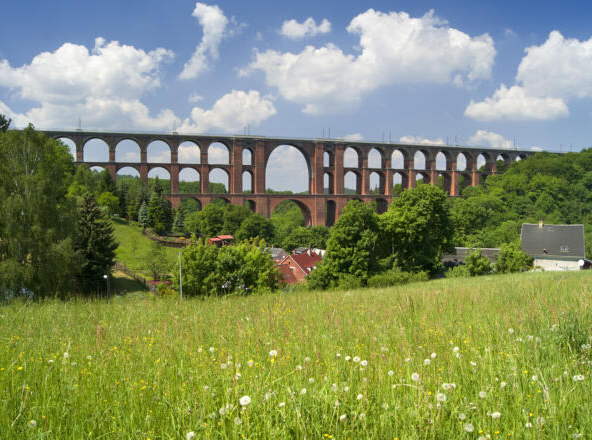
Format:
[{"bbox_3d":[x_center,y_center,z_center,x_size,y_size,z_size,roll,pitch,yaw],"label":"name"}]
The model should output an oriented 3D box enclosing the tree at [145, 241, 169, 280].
[{"bbox_3d":[-21.873,6.396,78.000,3.800,6.300,3.800,0,2,0],"label":"tree"}]

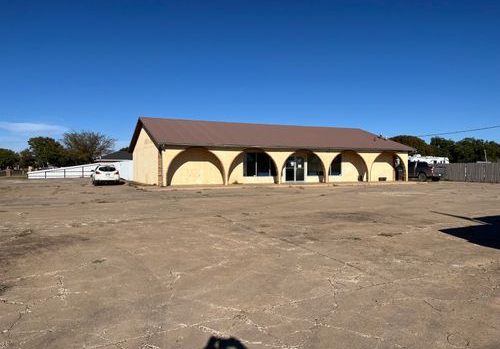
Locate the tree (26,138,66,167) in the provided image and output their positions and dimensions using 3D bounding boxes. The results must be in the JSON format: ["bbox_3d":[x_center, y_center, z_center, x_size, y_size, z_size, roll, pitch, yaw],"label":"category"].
[{"bbox_3d":[-37.744,-3.500,69.946,7.640,7.050,7.640,0,1,0],"label":"tree"}]

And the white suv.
[{"bbox_3d":[-12.008,-0.031,31.172,1.890,1.710,4.800,0,1,-25],"label":"white suv"}]

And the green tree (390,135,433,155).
[{"bbox_3d":[30.781,-3.645,71.941,8.440,7.500,8.440,0,1,0],"label":"green tree"}]

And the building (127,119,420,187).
[{"bbox_3d":[1.432,-2.046,36.042,23.250,5.570,14.990,0,1,-25],"label":"building"}]

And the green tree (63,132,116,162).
[{"bbox_3d":[-28.204,-3.729,65.941,9.140,7.700,9.140,0,1,0],"label":"green tree"}]

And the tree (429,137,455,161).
[{"bbox_3d":[37.745,-3.560,73.943,5.720,7.270,5.720,0,1,0],"label":"tree"}]

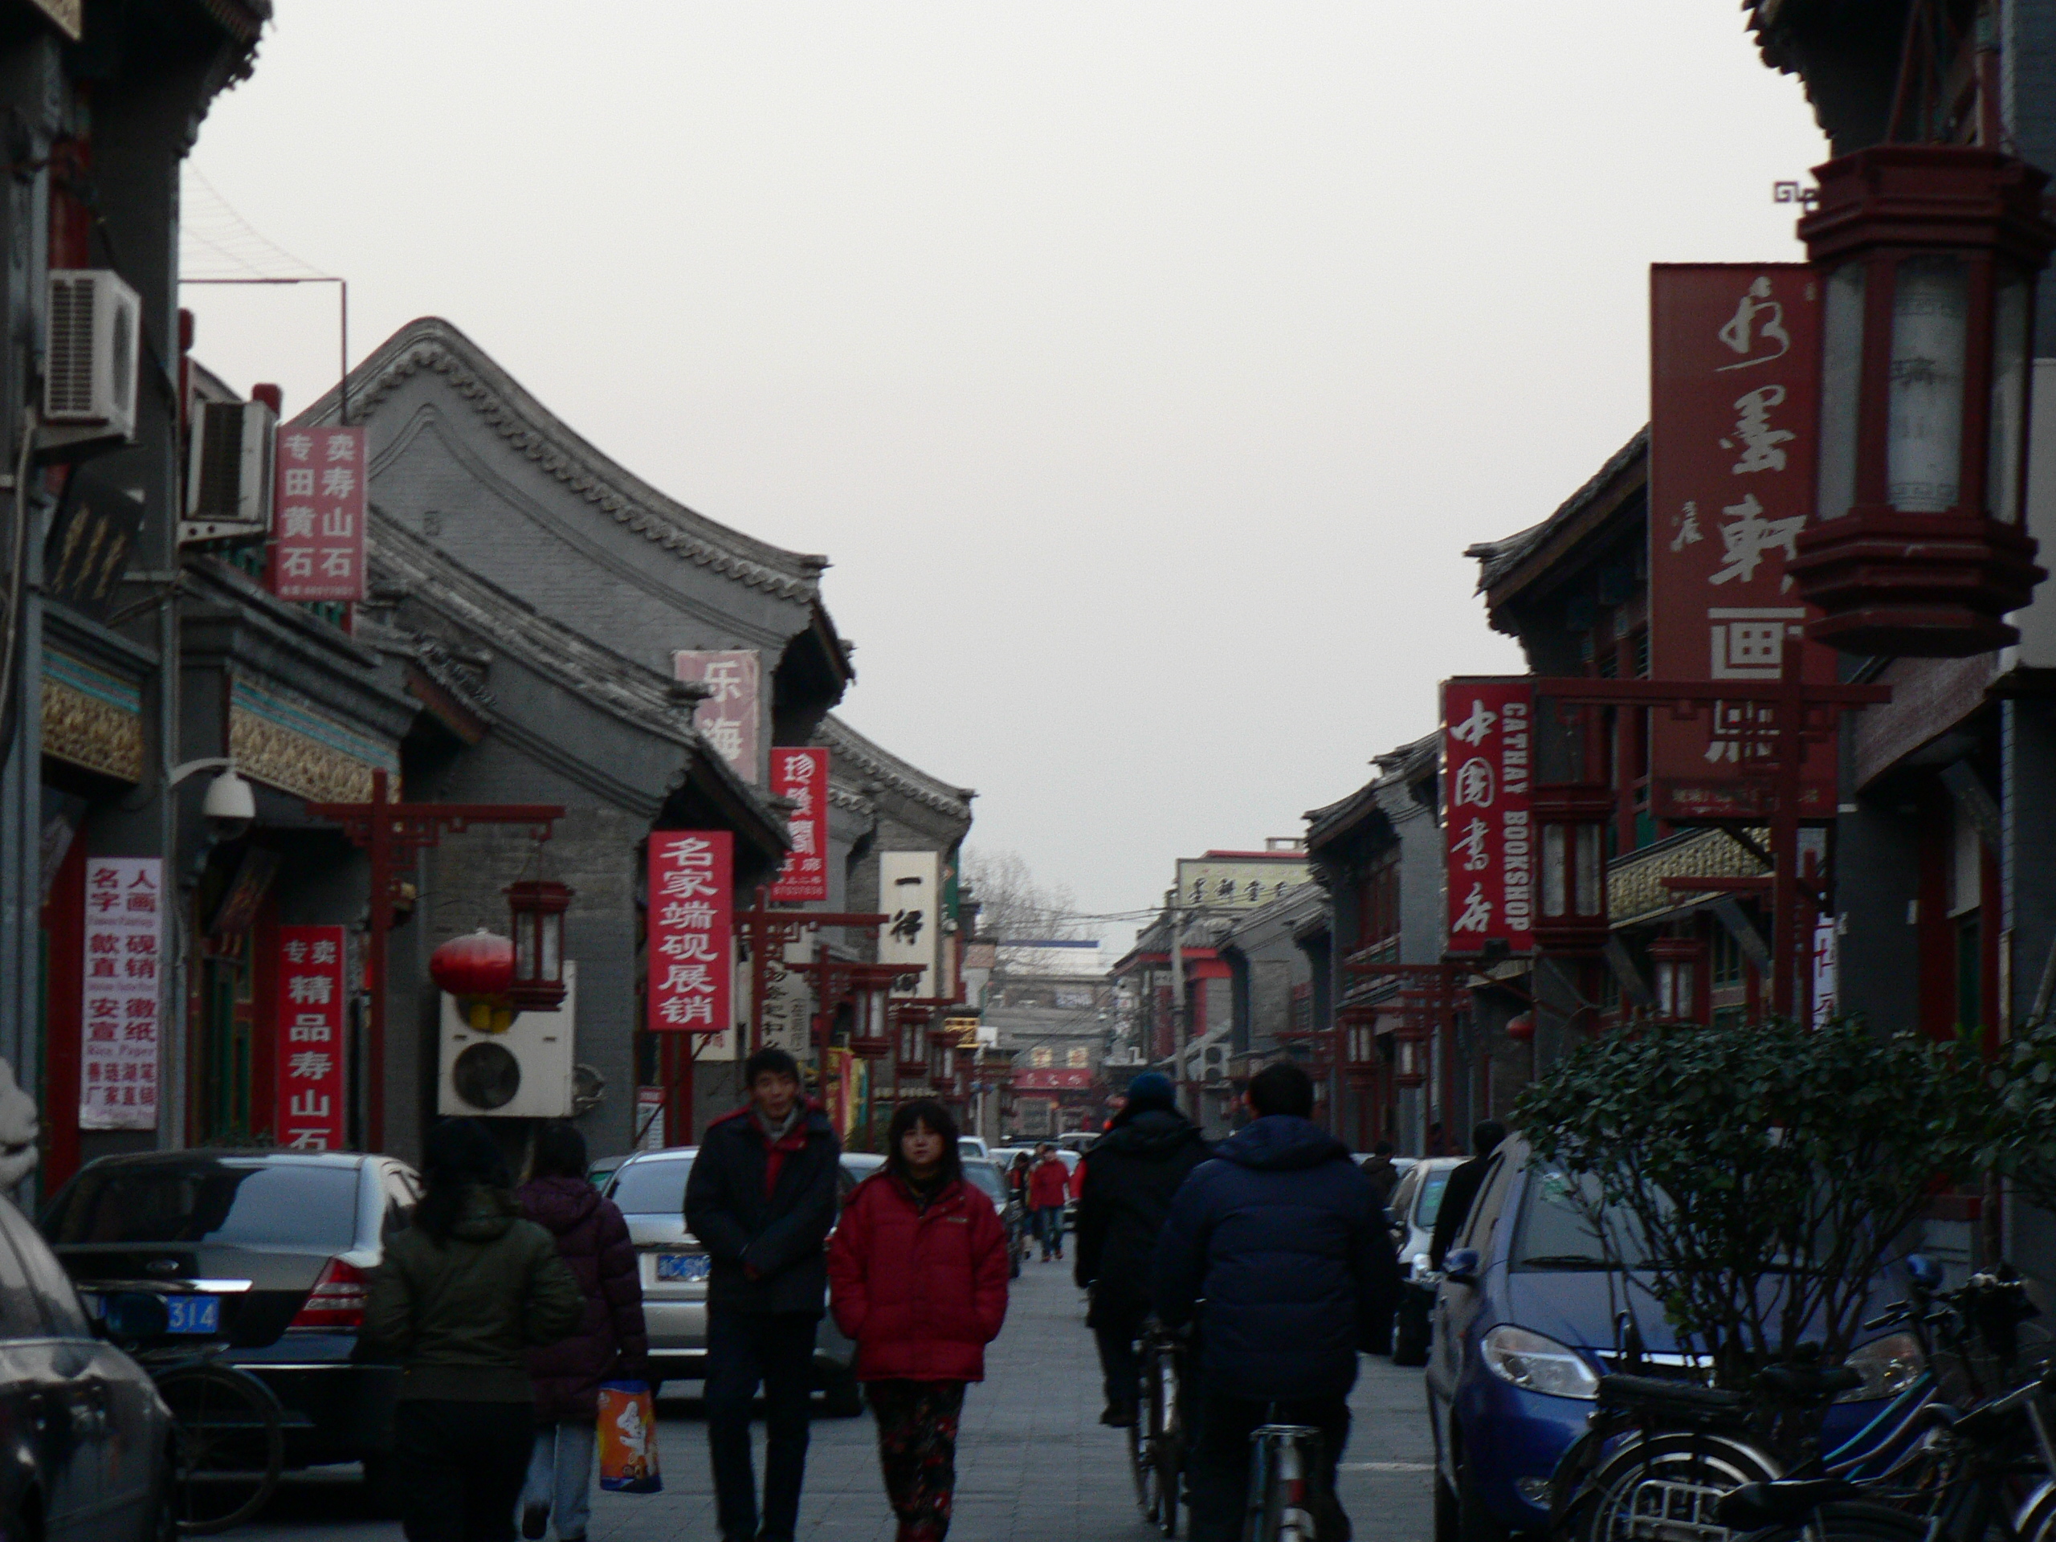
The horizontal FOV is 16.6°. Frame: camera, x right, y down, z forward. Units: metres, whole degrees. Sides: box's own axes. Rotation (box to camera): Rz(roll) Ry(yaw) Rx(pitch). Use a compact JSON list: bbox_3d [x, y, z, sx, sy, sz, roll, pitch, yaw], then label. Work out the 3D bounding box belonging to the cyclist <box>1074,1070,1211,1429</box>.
[{"bbox_3d":[0.455,1.845,26.500,0.560,1.470,0.900,1,-3,-2],"label":"cyclist"}]

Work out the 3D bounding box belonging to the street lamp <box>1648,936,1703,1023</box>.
[{"bbox_3d":[4.952,1.638,54.000,0.390,0.770,0.410,0,-3,0],"label":"street lamp"}]

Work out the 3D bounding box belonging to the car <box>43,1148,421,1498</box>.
[{"bbox_3d":[-3.150,2.235,28.300,1.810,1.440,4.730,0,-3,1],"label":"car"}]

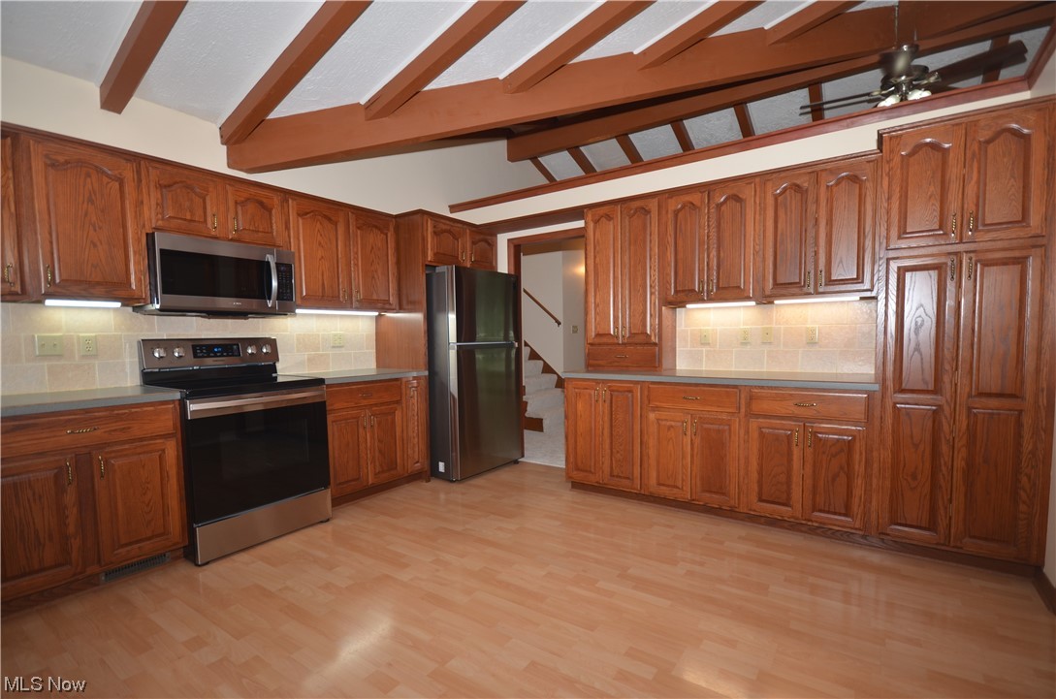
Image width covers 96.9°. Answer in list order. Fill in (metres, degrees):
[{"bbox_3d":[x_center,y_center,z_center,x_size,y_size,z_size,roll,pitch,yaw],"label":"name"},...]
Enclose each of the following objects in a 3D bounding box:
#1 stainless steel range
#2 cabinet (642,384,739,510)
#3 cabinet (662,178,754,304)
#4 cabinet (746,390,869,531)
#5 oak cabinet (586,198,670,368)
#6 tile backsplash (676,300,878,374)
[{"bbox_3d":[-1.786,0.520,2.903,0.715,1.182,0.760,1,3,36],"label":"stainless steel range"},{"bbox_3d":[1.193,0.591,3.253,0.626,0.780,0.595,0,2,34],"label":"cabinet"},{"bbox_3d":[1.296,-0.695,3.285,0.616,0.785,0.345,0,2,34],"label":"cabinet"},{"bbox_3d":[1.713,0.595,2.859,0.600,0.753,0.624,1,3,36],"label":"cabinet"},{"bbox_3d":[0.808,-0.473,3.642,0.610,1.249,0.339,1,3,36],"label":"oak cabinet"},{"bbox_3d":[1.657,-0.078,3.266,1.239,0.467,0.015,0,2,34],"label":"tile backsplash"}]

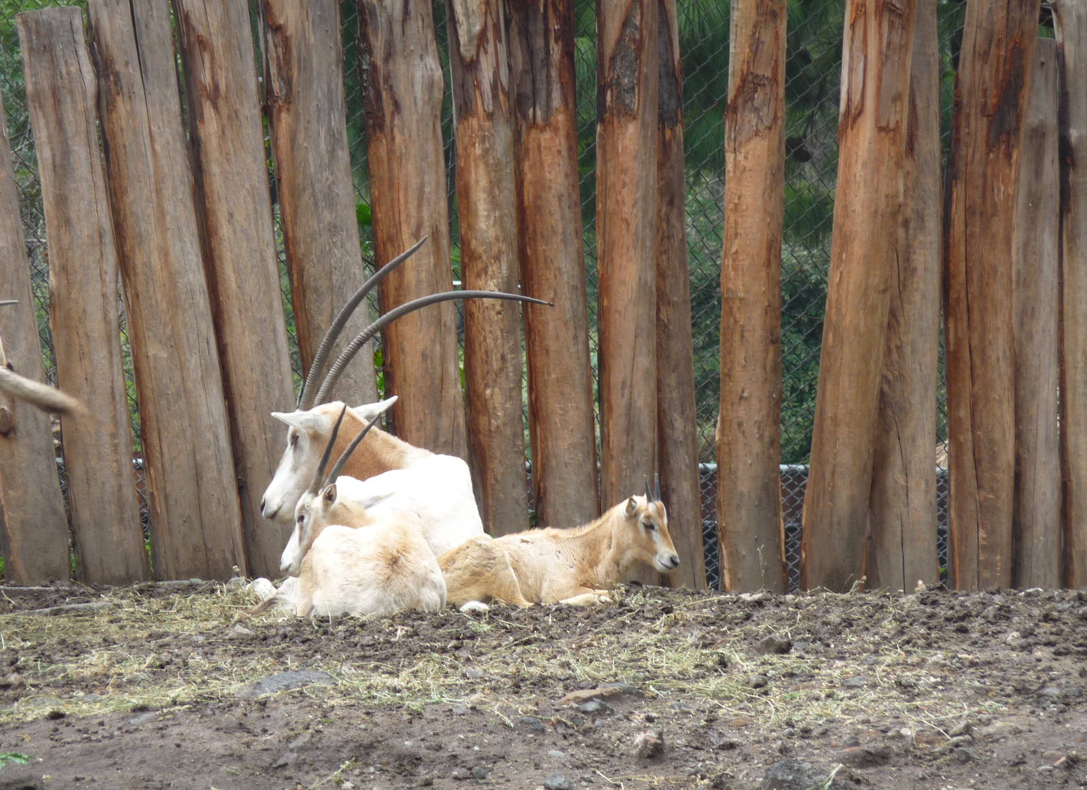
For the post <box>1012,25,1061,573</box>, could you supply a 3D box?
[{"bbox_3d":[1.704,-0.283,28.600,0.170,1.900,0.170,-1,1,0],"label":"post"}]

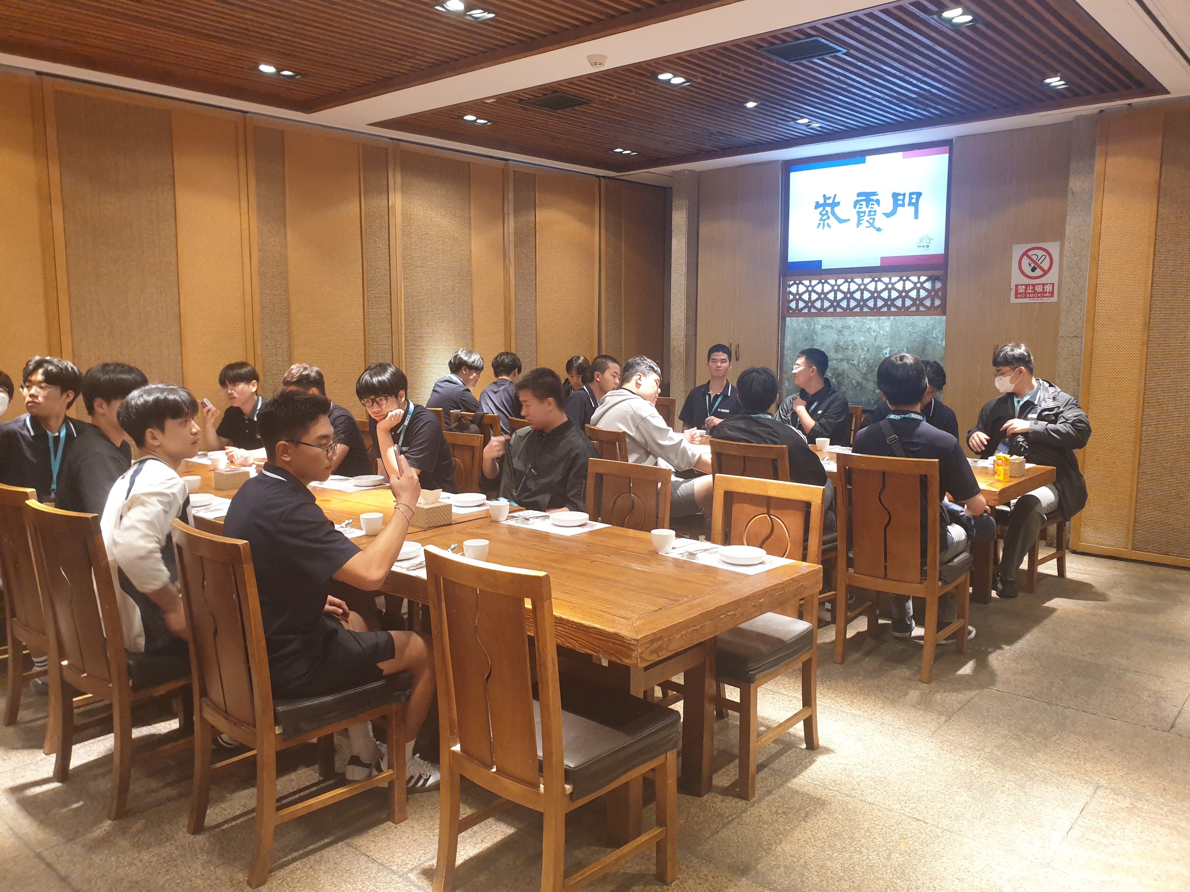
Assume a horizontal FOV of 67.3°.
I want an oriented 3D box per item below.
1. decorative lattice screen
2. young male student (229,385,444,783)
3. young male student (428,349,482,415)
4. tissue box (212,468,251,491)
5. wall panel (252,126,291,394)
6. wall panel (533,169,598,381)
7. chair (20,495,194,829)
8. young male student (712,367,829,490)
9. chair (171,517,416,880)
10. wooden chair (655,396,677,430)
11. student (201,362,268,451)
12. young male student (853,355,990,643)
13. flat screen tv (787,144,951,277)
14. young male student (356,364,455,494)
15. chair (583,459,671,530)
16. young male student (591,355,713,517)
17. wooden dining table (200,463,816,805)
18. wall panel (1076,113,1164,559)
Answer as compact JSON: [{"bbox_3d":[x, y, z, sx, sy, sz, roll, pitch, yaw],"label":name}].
[{"bbox_3d":[2.096,-1.188,7.079,1.394,0.325,0.045,7,10,42],"label":"decorative lattice screen"},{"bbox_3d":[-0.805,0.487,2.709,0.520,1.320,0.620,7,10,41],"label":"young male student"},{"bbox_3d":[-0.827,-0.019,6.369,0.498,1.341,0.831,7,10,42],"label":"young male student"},{"bbox_3d":[-1.791,0.163,4.413,0.125,0.085,0.125,6,9,41],"label":"tissue box"},{"bbox_3d":[-2.119,-0.718,5.951,0.050,2.700,0.222,7,10,42],"label":"wall panel"},{"bbox_3d":[-0.261,-1.016,8.395,0.060,2.900,0.810,7,10,44],"label":"wall panel"},{"bbox_3d":[-1.503,0.633,2.997,0.440,0.955,0.500,5,9,34],"label":"chair"},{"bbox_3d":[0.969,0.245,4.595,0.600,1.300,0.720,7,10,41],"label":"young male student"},{"bbox_3d":[-0.903,0.676,2.663,0.421,0.962,0.509,7,10,42],"label":"chair"},{"bbox_3d":[0.326,0.115,6.889,0.440,0.955,0.500,7,10,41],"label":"wooden chair"},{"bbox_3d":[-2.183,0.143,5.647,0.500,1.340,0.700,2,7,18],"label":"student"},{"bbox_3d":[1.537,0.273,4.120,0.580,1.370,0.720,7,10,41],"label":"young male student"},{"bbox_3d":[2.045,-1.784,6.840,1.280,0.850,0.070,7,10,41],"label":"flat screen tv"},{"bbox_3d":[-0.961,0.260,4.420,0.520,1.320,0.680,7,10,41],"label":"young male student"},{"bbox_3d":[0.002,0.573,3.630,0.450,0.970,0.520,6,9,41],"label":"chair"},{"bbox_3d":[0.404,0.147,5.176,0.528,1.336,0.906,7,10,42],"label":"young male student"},{"bbox_3d":[-1.158,0.637,3.992,4.240,0.756,0.945,6,9,41],"label":"wooden dining table"},{"bbox_3d":[3.323,-0.695,5.677,0.316,2.756,0.050,7,10,42],"label":"wall panel"}]

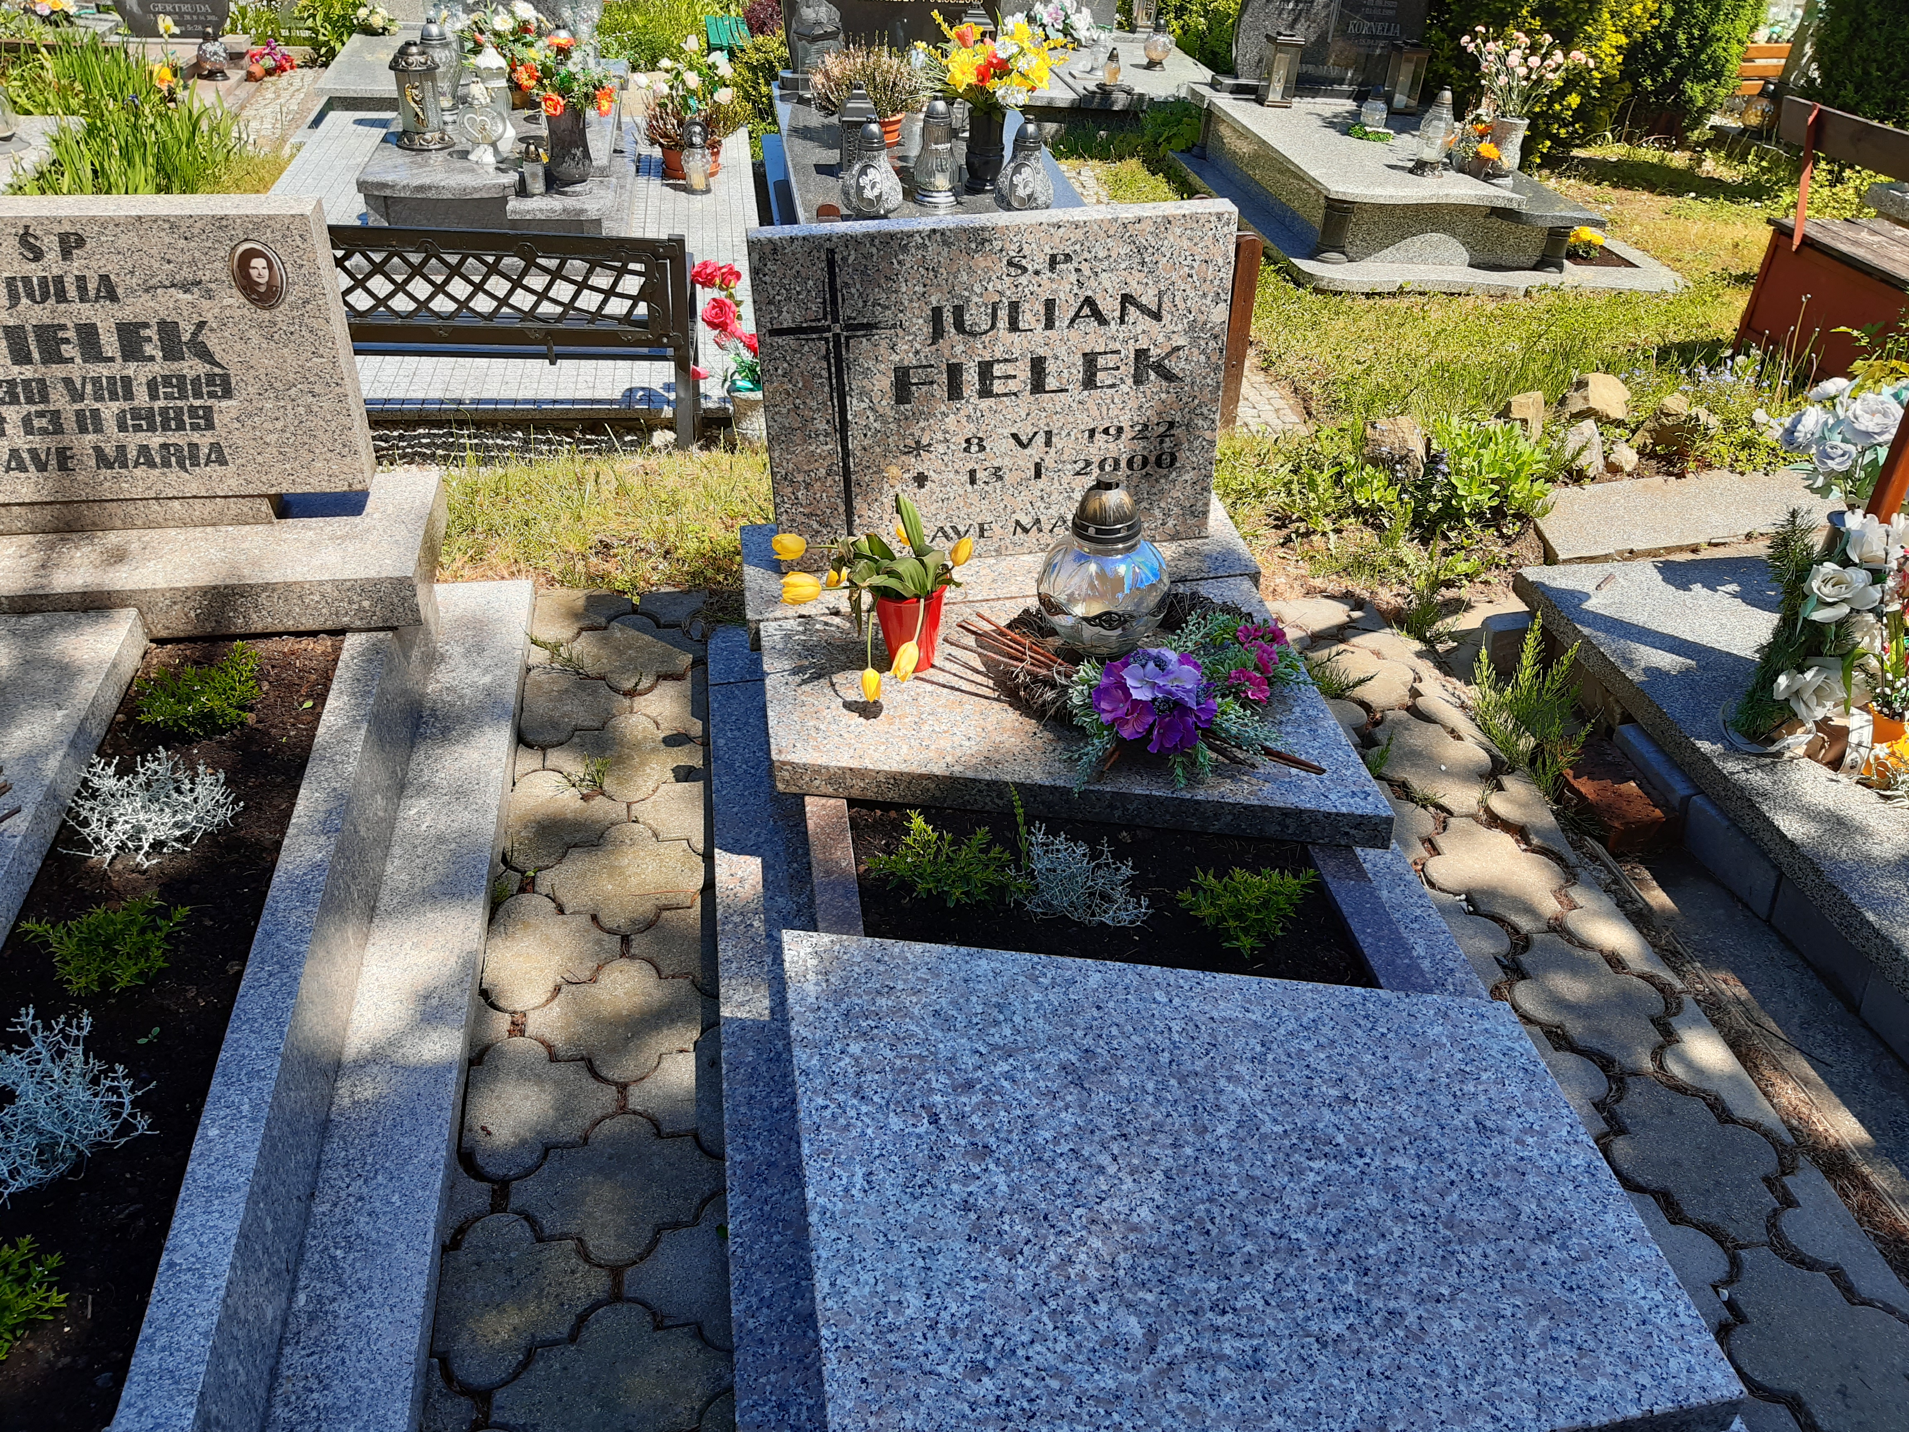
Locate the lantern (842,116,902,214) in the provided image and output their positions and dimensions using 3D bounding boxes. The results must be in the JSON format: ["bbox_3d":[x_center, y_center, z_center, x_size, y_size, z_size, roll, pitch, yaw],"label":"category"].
[{"bbox_3d":[-0.249,-1.654,4.306,0.185,0.268,0.185,-5,36,-7],"label":"lantern"}]

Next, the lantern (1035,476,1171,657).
[{"bbox_3d":[0.243,-0.249,2.314,0.221,0.289,0.221,-5,36,-7],"label":"lantern"}]

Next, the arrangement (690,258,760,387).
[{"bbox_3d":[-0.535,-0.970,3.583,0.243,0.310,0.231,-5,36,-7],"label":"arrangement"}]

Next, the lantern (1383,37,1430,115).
[{"bbox_3d":[1.924,-2.718,6.100,0.122,0.270,0.122,-6,36,-8],"label":"lantern"}]

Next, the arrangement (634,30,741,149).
[{"bbox_3d":[-0.960,-2.263,5.198,0.395,0.370,0.355,-5,36,-7],"label":"arrangement"}]

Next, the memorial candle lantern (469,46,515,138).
[{"bbox_3d":[-1.369,-1.853,4.268,0.118,0.270,0.118,-6,35,-7],"label":"memorial candle lantern"}]

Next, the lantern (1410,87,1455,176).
[{"bbox_3d":[1.806,-2.204,5.394,0.147,0.296,0.147,-6,36,-8],"label":"lantern"}]

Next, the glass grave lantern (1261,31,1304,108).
[{"bbox_3d":[1.274,-2.515,5.578,0.115,0.260,0.115,-5,35,-6],"label":"glass grave lantern"}]

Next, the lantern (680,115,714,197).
[{"bbox_3d":[-0.822,-1.794,4.594,0.100,0.228,0.100,-6,35,-7],"label":"lantern"}]

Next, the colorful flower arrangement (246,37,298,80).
[{"bbox_3d":[-3.063,-2.943,6.423,0.225,0.165,0.190,-6,35,-7],"label":"colorful flower arrangement"}]

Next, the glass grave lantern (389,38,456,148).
[{"bbox_3d":[-1.576,-1.832,4.239,0.160,0.272,0.155,-9,36,-11],"label":"glass grave lantern"}]

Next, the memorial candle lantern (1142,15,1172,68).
[{"bbox_3d":[0.864,-2.846,6.060,0.120,0.205,0.120,-6,35,-7],"label":"memorial candle lantern"}]

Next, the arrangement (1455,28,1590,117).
[{"bbox_3d":[2.122,-2.401,5.366,0.485,0.300,0.412,-6,36,-8],"label":"arrangement"}]

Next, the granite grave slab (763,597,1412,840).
[{"bbox_3d":[0.143,0.016,2.189,0.838,0.059,0.638,-6,37,-7],"label":"granite grave slab"}]

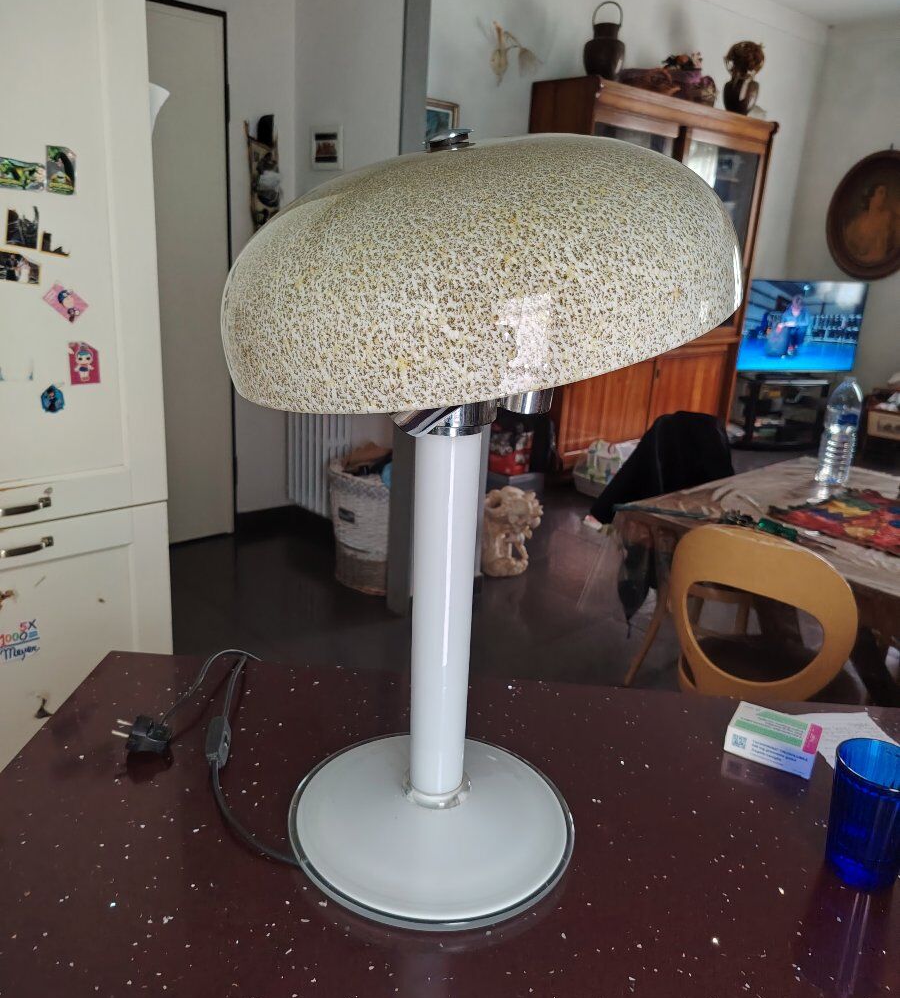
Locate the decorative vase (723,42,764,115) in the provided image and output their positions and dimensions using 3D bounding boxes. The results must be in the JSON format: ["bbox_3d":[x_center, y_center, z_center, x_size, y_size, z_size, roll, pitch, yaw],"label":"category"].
[{"bbox_3d":[2.075,-2.928,5.828,0.275,0.500,0.275,-11,22,-38],"label":"decorative vase"}]

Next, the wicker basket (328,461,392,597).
[{"bbox_3d":[-0.266,0.096,3.428,0.420,0.480,0.420,3,17,-1],"label":"wicker basket"}]

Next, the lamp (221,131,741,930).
[{"bbox_3d":[0.013,0.022,0.594,0.352,0.518,0.352,3,17,0],"label":"lamp"}]

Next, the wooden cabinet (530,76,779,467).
[{"bbox_3d":[1.353,-1.510,5.838,1.920,2.294,0.530,-11,22,-38],"label":"wooden cabinet"}]

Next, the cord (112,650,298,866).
[{"bbox_3d":[-0.202,0.204,0.773,0.200,0.045,0.320,3,17,0],"label":"cord"}]

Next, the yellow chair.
[{"bbox_3d":[0.737,0.413,2.066,0.450,0.790,0.490,13,20,28],"label":"yellow chair"}]

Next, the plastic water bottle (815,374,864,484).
[{"bbox_3d":[1.127,-0.198,2.386,0.090,0.295,0.090,-11,22,-38],"label":"plastic water bottle"}]

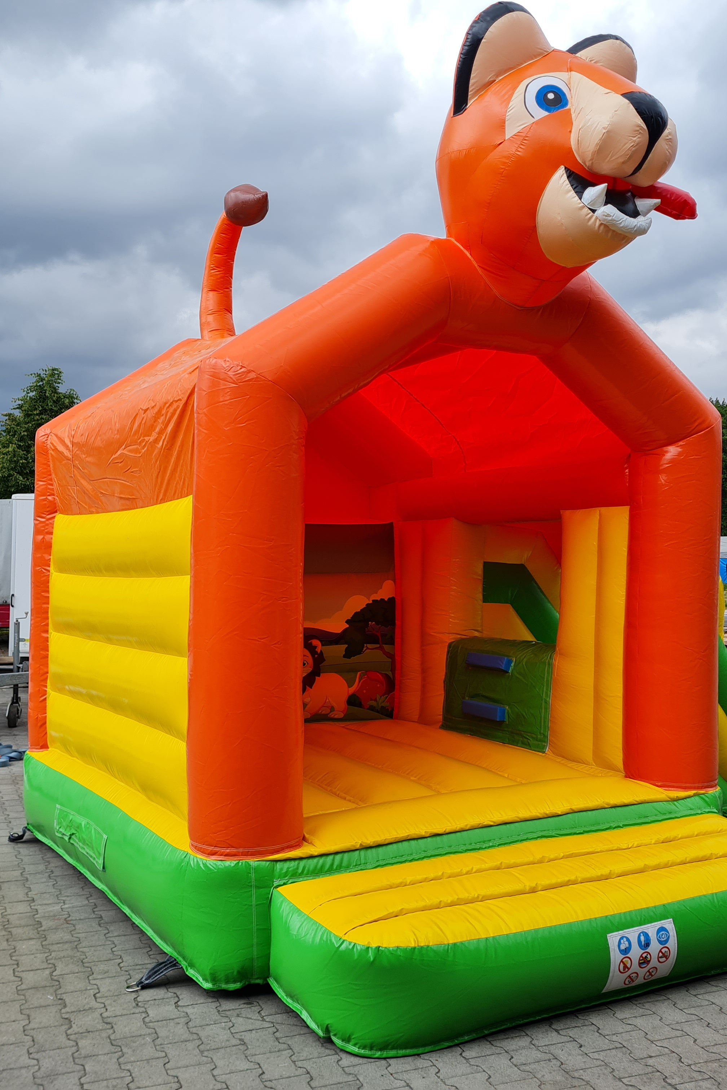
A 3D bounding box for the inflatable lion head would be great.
[{"bbox_3d":[0.911,-1.761,4.945,1.080,1.320,1.320,1,-1,-30],"label":"inflatable lion head"}]

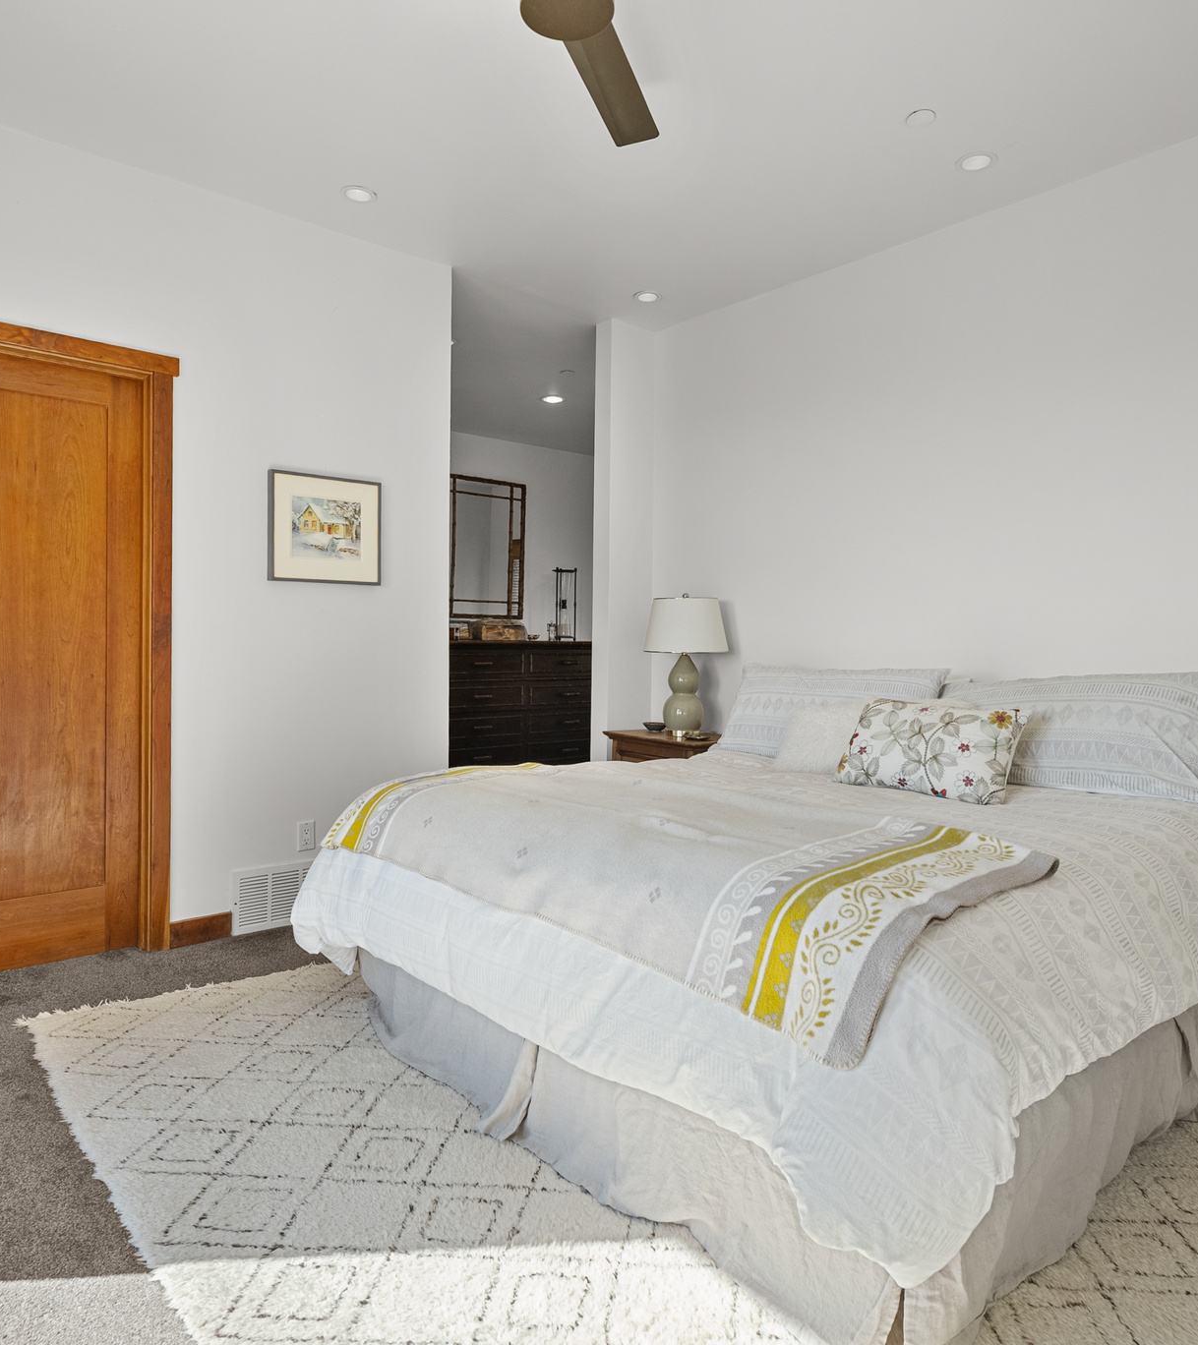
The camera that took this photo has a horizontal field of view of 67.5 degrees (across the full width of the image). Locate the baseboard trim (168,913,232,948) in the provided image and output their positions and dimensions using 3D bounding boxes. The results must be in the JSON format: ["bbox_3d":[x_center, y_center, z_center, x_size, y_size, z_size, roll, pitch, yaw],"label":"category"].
[{"bbox_3d":[-1.476,0.955,3.321,0.217,0.095,0.016,0,2,-40],"label":"baseboard trim"}]

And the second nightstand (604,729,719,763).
[{"bbox_3d":[0.352,0.655,4.259,0.390,0.705,0.625,0,2,-42],"label":"second nightstand"}]

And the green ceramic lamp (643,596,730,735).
[{"bbox_3d":[0.407,-0.034,4.224,0.396,0.668,0.396,1,1,0],"label":"green ceramic lamp"}]

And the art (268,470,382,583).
[{"bbox_3d":[-1.084,-0.567,3.583,0.453,0.420,0.030,0,2,-40],"label":"art"}]

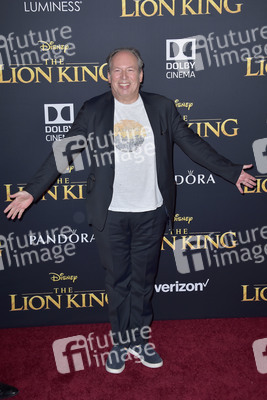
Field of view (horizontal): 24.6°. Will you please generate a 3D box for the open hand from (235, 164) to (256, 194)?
[{"bbox_3d":[0.613,-0.112,3.347,0.125,0.165,0.100,-2,11,0],"label":"open hand"}]

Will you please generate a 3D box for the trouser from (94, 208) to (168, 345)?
[{"bbox_3d":[-0.020,0.428,3.514,0.420,0.900,0.300,-2,11,0],"label":"trouser"}]

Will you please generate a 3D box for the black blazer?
[{"bbox_3d":[0.000,-0.219,3.384,1.200,0.770,0.380,-2,11,0],"label":"black blazer"}]

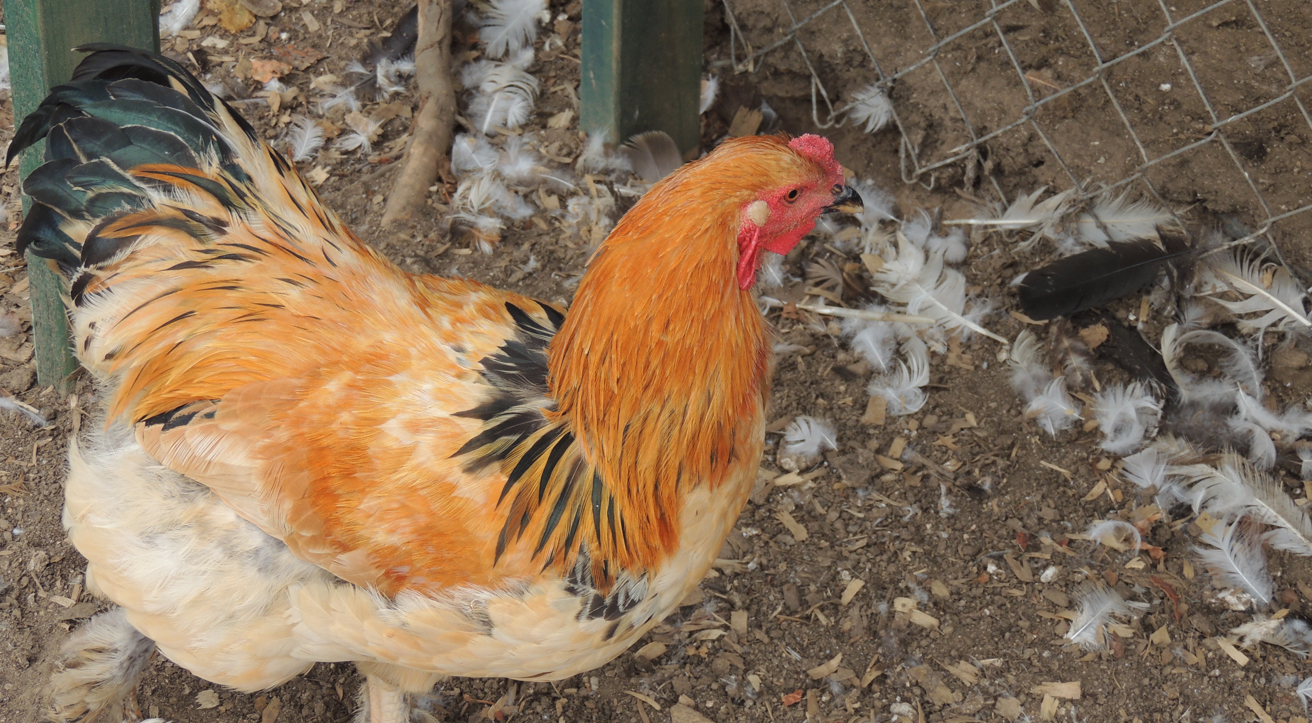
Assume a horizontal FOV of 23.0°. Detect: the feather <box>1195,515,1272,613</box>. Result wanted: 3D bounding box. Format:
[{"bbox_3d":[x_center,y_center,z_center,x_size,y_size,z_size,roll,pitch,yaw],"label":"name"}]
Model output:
[{"bbox_3d":[0.388,0.133,2.154,0.050,0.014,0.087,-9,36,-15],"label":"feather"}]

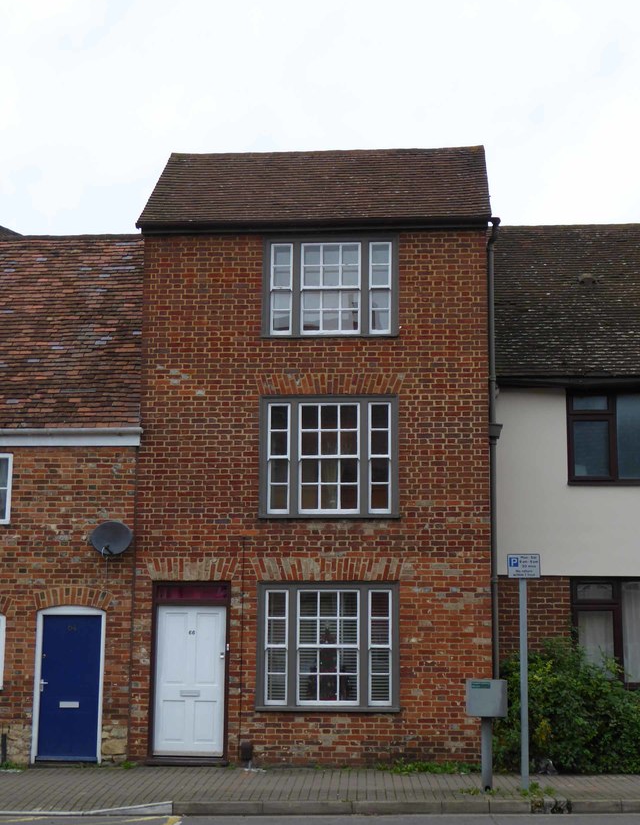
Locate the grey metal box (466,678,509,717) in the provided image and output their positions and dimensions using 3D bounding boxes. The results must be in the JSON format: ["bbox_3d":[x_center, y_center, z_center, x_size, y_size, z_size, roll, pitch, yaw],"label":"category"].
[{"bbox_3d":[1.799,3.069,14.067,0.400,0.389,0.270,-2,-10,15],"label":"grey metal box"}]

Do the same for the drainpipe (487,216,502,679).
[{"bbox_3d":[2.281,0.927,16.807,0.160,7.190,0.200,0,-10,3],"label":"drainpipe"}]

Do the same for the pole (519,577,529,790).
[{"bbox_3d":[2.200,2.822,14.109,0.078,2.480,0.078,1,-10,0],"label":"pole"}]

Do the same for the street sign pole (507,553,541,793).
[{"bbox_3d":[2.200,2.795,14.101,0.353,2.530,0.100,1,-10,0],"label":"street sign pole"}]

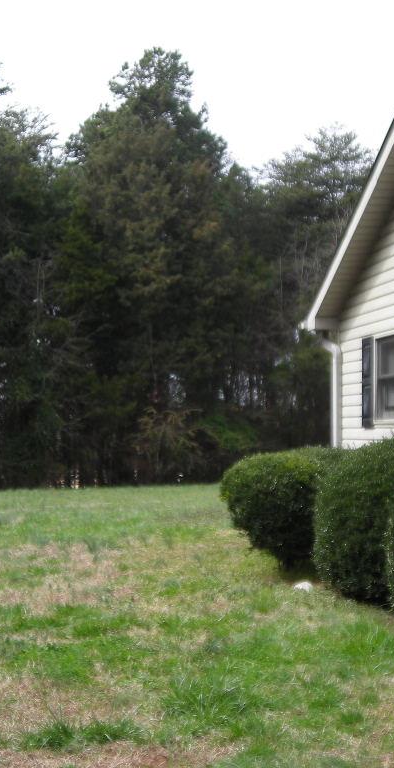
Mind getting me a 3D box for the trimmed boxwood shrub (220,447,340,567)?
[{"bbox_3d":[0.888,1.279,11.401,1.340,1.280,1.340,0,-2,0],"label":"trimmed boxwood shrub"}]

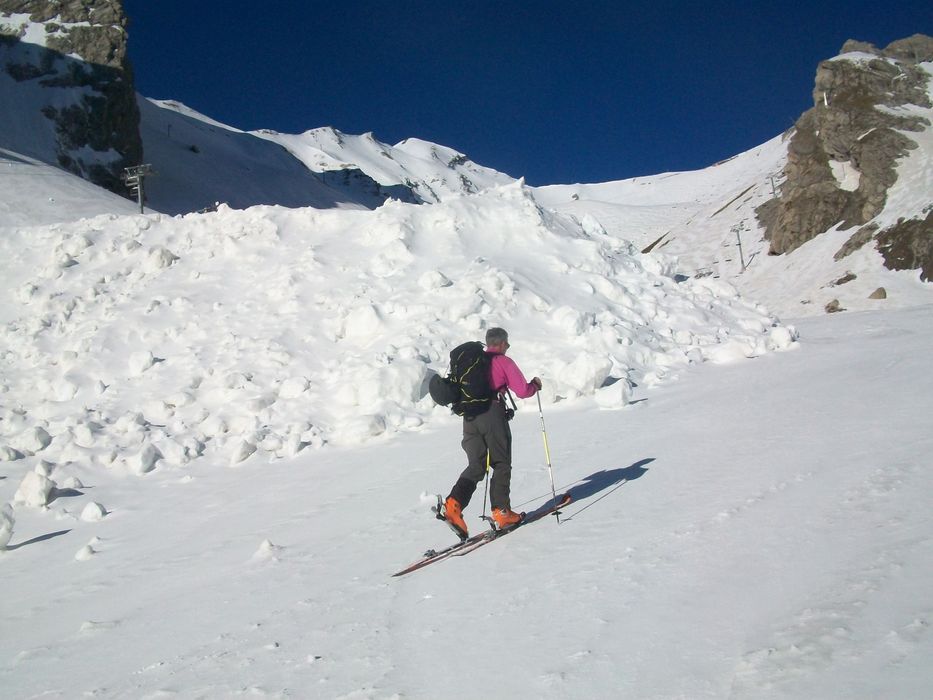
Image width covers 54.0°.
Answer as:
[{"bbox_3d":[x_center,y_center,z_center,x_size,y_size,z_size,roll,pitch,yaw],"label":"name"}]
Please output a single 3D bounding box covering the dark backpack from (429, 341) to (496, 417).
[{"bbox_3d":[-0.034,0.240,7.710,0.350,0.620,0.470,-5,-10,39],"label":"dark backpack"}]

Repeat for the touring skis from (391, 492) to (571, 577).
[{"bbox_3d":[0.195,1.534,7.826,0.340,0.120,2.220,-11,0,40],"label":"touring skis"}]

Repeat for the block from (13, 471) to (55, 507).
[{"bbox_3d":[-9.082,2.901,19.200,0.860,0.720,0.800,-3,-2,-24],"label":"block"}]

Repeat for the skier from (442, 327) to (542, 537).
[{"bbox_3d":[0.195,0.695,7.860,0.620,1.780,0.880,-5,-2,39],"label":"skier"}]

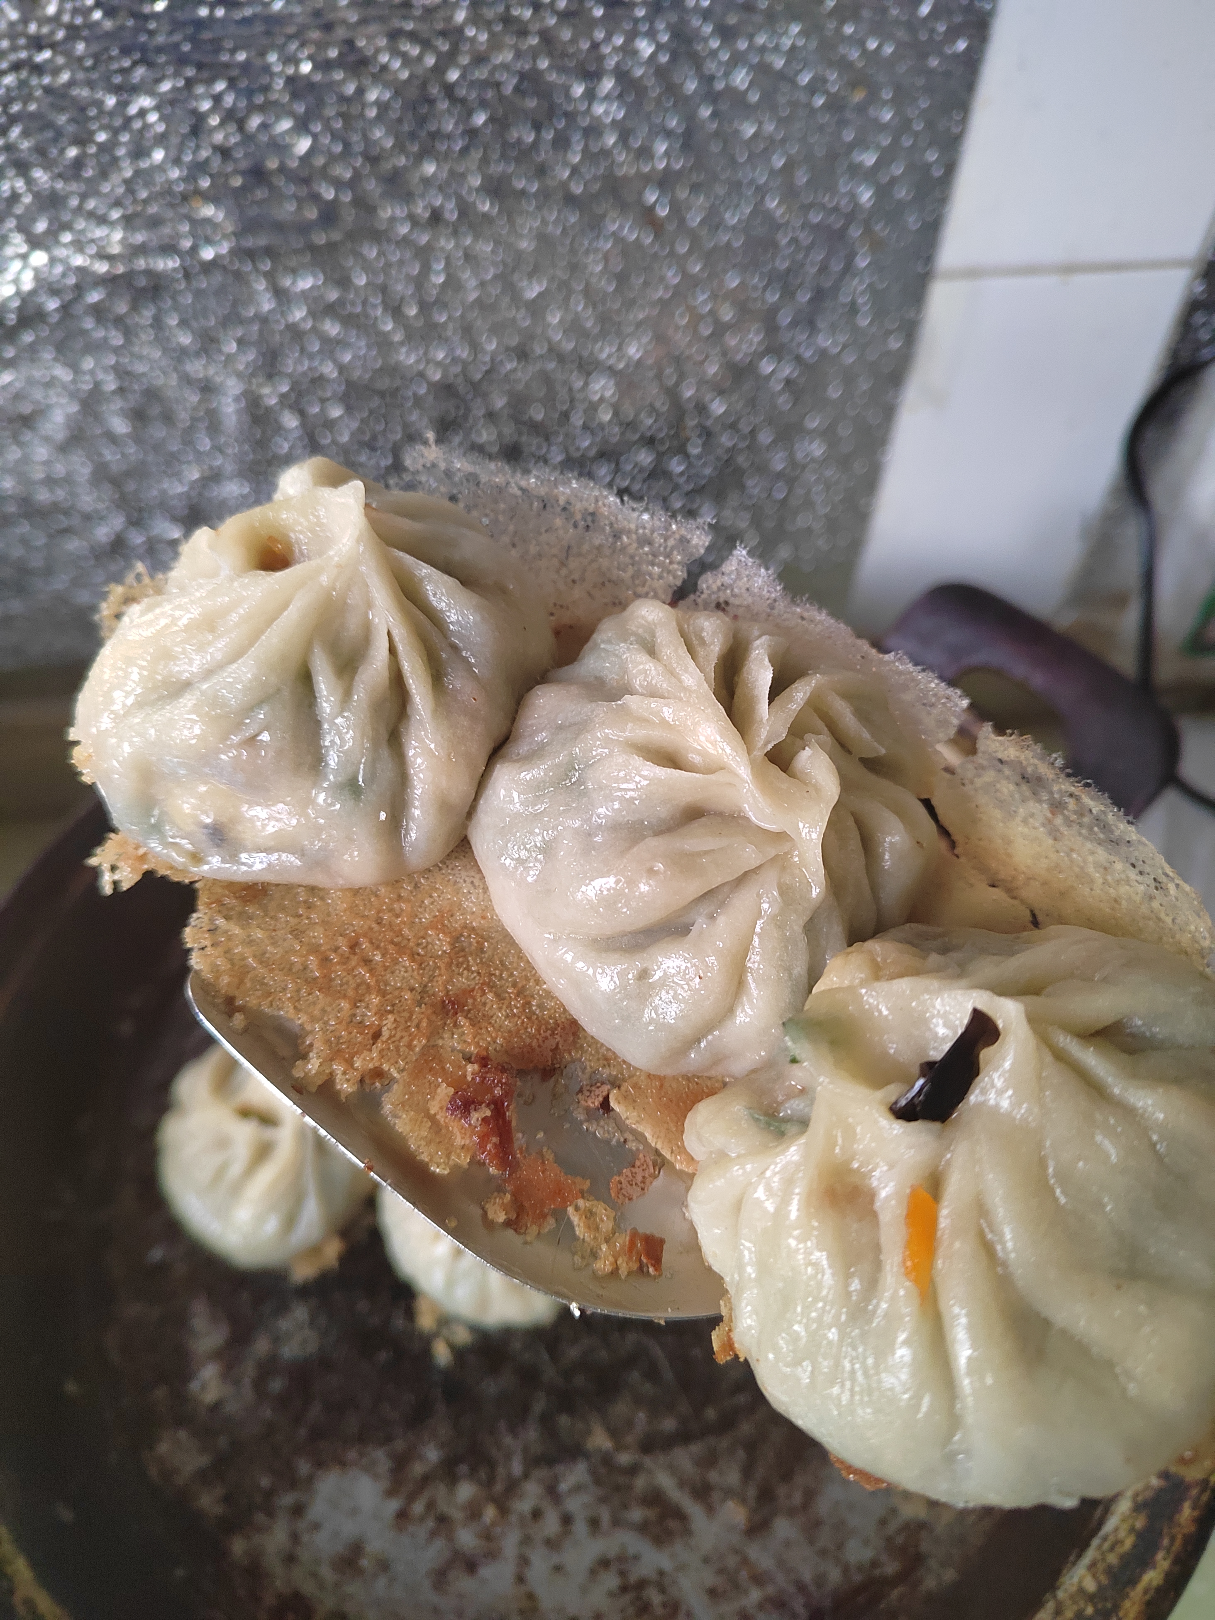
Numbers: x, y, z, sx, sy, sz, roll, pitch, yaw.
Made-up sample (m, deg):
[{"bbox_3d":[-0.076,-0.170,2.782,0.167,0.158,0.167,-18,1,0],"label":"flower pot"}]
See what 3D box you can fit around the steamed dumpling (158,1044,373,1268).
[{"bbox_3d":[-0.100,0.097,0.314,0.064,0.043,0.064,0,46,0],"label":"steamed dumpling"}]

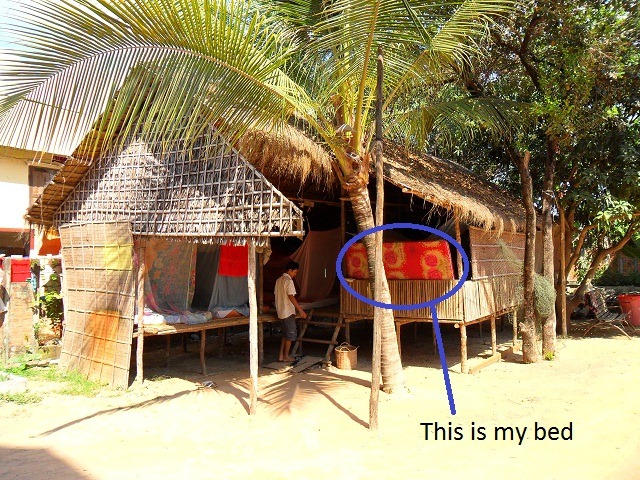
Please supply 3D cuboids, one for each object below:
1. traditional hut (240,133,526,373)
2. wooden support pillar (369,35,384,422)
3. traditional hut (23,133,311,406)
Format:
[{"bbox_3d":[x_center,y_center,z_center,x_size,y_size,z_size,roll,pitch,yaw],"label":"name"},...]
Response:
[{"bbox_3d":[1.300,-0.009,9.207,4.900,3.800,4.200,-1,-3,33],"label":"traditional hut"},{"bbox_3d":[0.522,-0.040,4.565,0.110,3.500,0.100,1,-2,0],"label":"wooden support pillar"},{"bbox_3d":[-1.500,0.060,6.550,3.800,3.350,2.900,-1,-2,22],"label":"traditional hut"}]

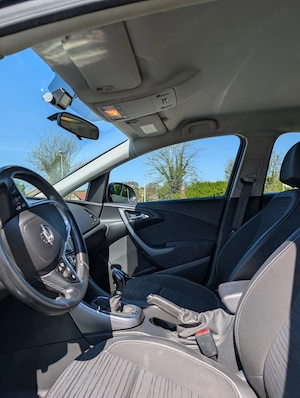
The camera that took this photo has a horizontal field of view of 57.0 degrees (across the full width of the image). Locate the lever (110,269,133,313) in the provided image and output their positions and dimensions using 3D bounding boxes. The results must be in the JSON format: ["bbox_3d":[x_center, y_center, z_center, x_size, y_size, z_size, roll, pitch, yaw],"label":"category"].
[{"bbox_3d":[-0.103,0.331,1.000,0.075,0.150,0.065,-1,-1,9],"label":"lever"}]

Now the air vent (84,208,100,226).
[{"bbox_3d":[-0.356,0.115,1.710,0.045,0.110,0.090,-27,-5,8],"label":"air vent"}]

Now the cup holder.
[{"bbox_3d":[0.056,0.452,0.955,0.105,0.060,0.080,-1,-1,9],"label":"cup holder"}]

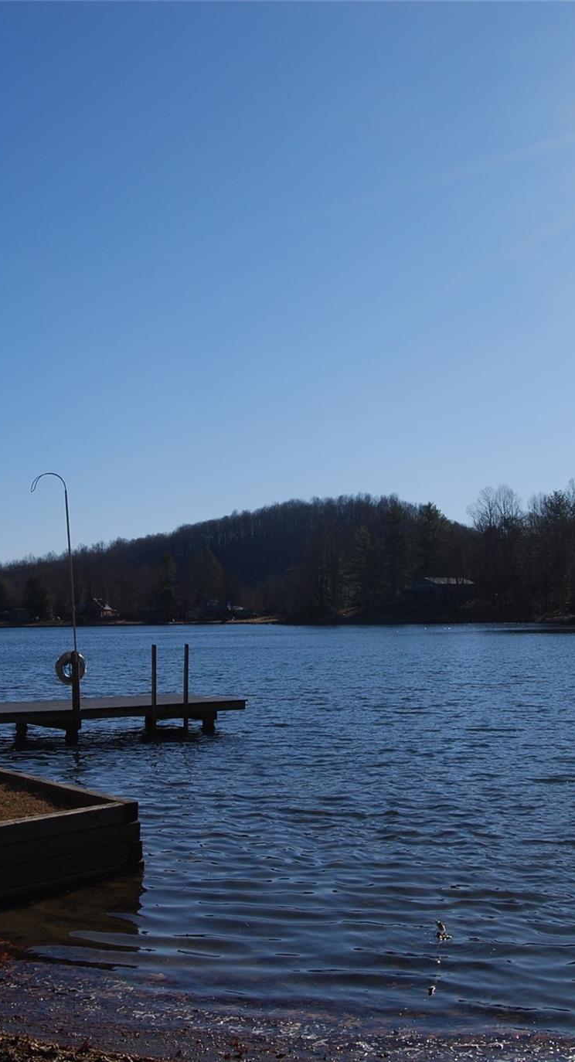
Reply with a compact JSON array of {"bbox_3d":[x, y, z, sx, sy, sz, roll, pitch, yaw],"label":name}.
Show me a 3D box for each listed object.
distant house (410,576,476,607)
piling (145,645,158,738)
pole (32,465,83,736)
[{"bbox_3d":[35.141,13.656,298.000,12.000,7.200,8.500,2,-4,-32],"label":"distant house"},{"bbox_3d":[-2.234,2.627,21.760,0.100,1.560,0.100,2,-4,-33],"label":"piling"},{"bbox_3d":[-3.596,1.214,20.605,0.800,4.260,0.200,-1,-4,0],"label":"pole"}]

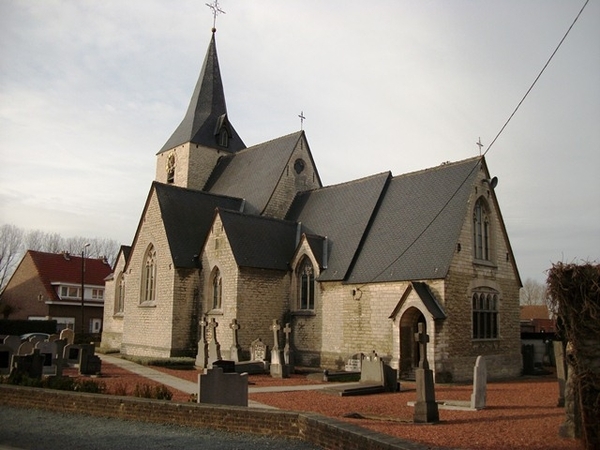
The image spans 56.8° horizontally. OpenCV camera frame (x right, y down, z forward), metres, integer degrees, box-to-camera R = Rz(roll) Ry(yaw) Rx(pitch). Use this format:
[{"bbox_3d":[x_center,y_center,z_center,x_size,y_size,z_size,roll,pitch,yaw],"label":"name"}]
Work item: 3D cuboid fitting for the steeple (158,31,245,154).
[{"bbox_3d":[-5.891,-8.492,35.616,4.400,8.620,4.400,9,-13,-41],"label":"steeple"}]

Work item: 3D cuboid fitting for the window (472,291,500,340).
[{"bbox_3d":[6.368,3.102,19.277,1.740,1.710,0.300,9,-13,-41],"label":"window"}]

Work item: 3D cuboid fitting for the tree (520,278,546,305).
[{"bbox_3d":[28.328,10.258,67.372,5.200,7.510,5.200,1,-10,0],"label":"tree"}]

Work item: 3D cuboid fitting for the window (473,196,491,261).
[{"bbox_3d":[6.417,0.122,19.790,1.270,2.360,0.300,9,-13,-41],"label":"window"}]

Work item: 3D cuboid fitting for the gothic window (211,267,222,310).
[{"bbox_3d":[-3.327,2.596,22.701,0.300,1.790,0.910,9,-13,-41],"label":"gothic window"}]

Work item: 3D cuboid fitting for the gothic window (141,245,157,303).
[{"bbox_3d":[-7.064,2.300,26.169,0.300,2.790,1.700,9,-13,-41],"label":"gothic window"}]

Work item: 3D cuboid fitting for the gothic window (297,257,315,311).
[{"bbox_3d":[0.304,2.392,22.916,0.300,2.260,1.120,9,-13,-41],"label":"gothic window"}]

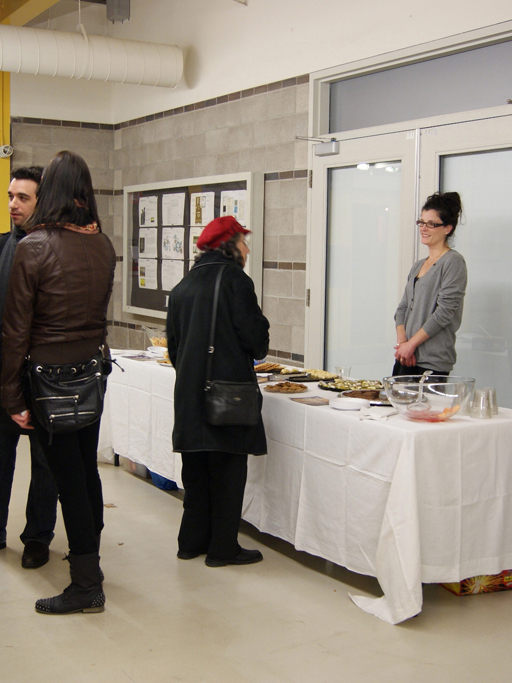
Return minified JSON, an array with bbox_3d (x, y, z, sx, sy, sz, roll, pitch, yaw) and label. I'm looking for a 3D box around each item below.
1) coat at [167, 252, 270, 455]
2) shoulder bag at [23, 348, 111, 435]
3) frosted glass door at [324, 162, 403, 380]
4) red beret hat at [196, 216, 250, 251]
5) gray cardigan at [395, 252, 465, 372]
[{"bbox_3d":[-0.170,0.054,4.250,0.410,0.920,0.490,-4,7,-37],"label":"coat"},{"bbox_3d":[-0.707,0.185,3.540,0.330,0.330,0.160,0,6,-12],"label":"shoulder bag"},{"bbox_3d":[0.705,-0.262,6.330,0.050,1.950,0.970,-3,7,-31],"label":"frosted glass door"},{"bbox_3d":[-0.146,-0.486,4.220,0.250,0.155,0.220,-2,7,-28],"label":"red beret hat"},{"bbox_3d":[0.933,-0.166,5.020,0.300,0.660,0.440,-3,7,-35],"label":"gray cardigan"}]

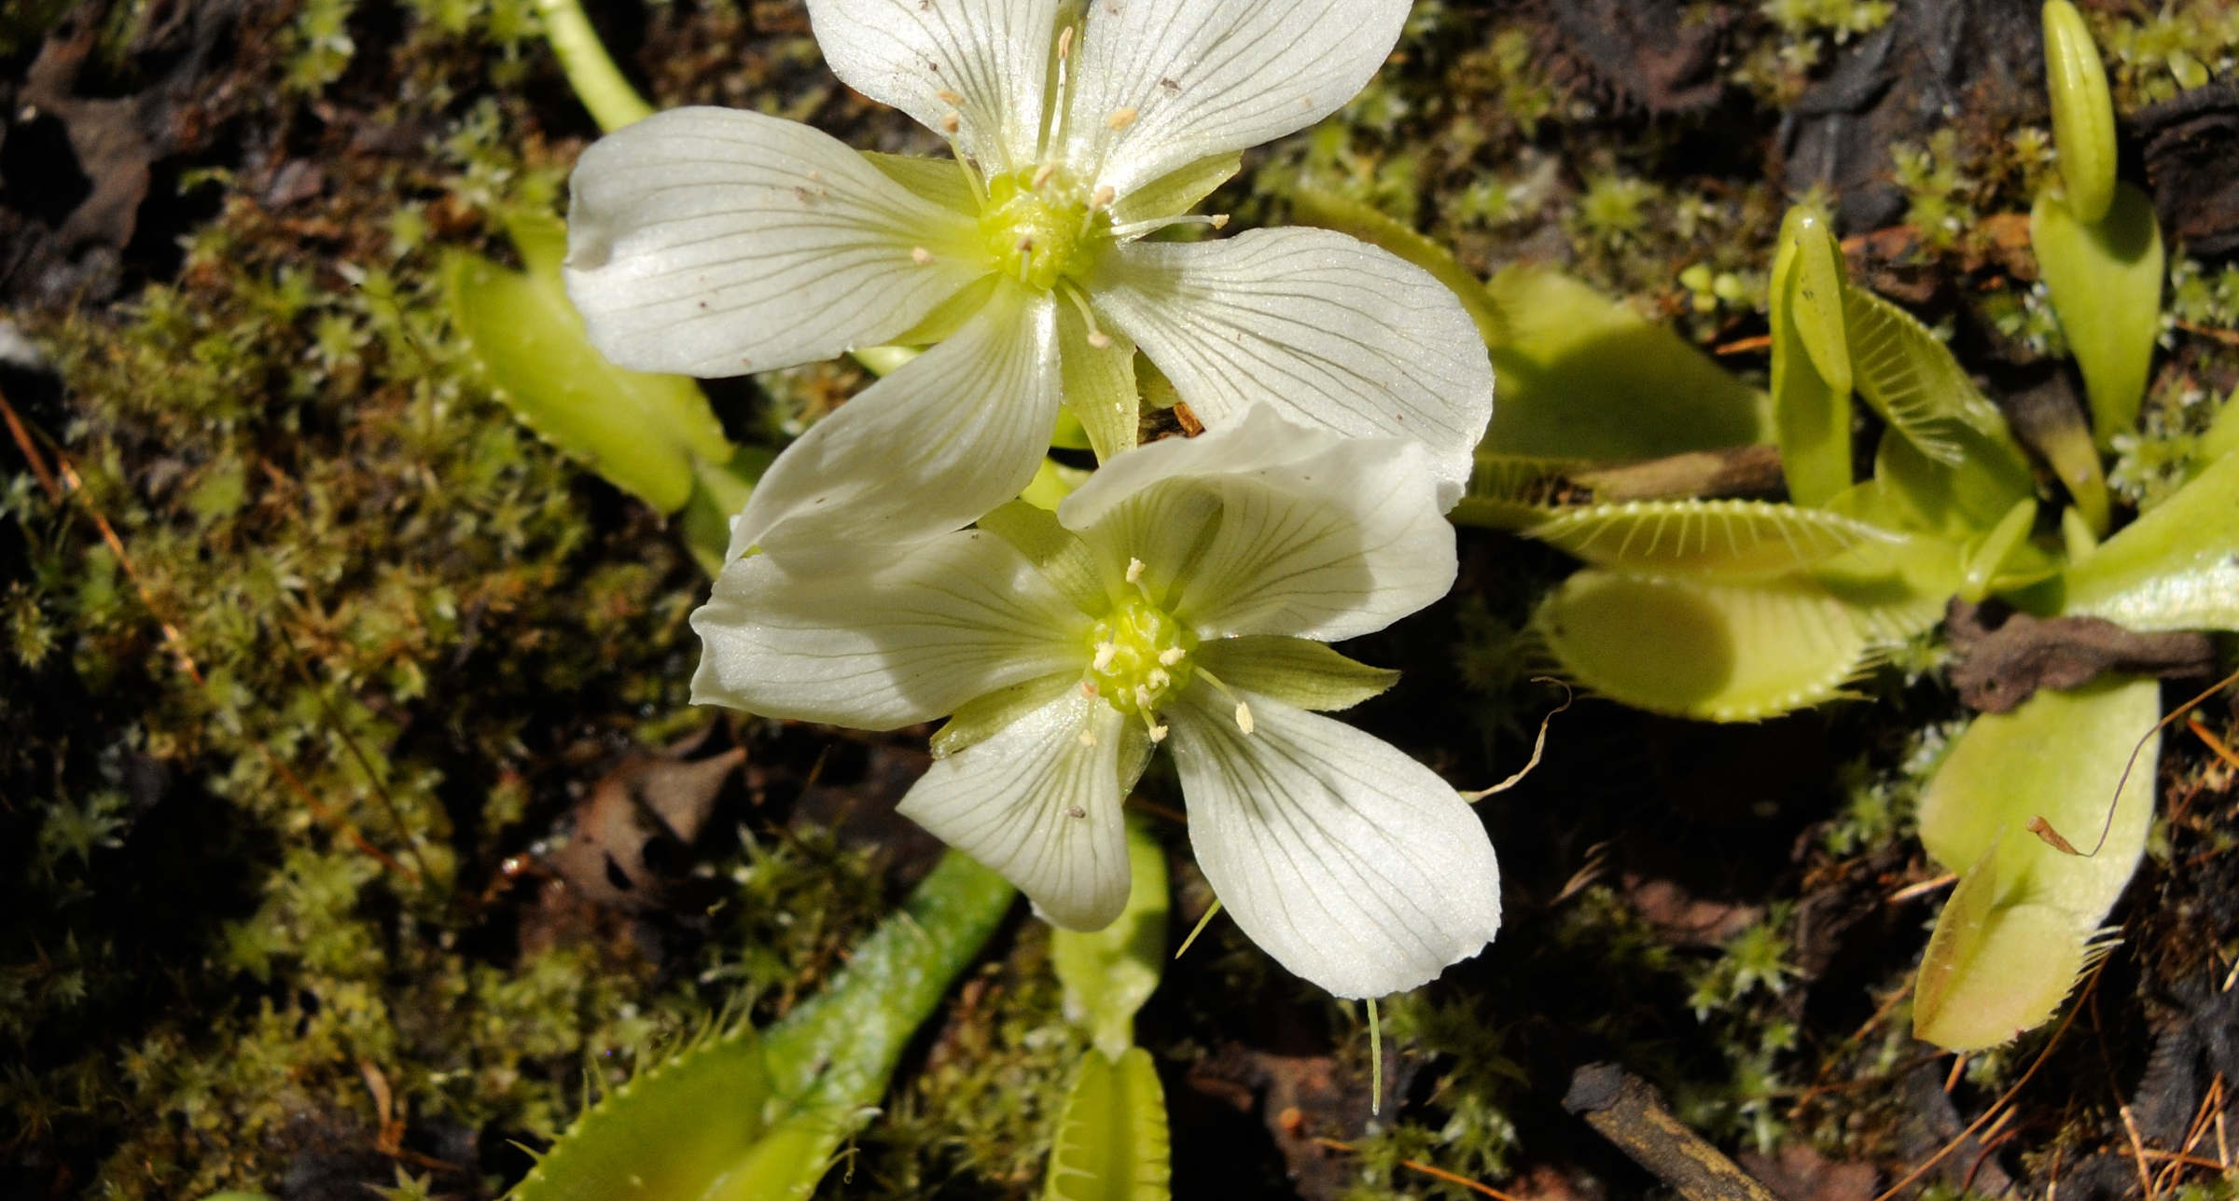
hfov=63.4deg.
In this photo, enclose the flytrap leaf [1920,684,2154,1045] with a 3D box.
[{"bbox_3d":[0.040,0.012,0.080,0.010,0.005,0.017,16,70,6],"label":"flytrap leaf"}]

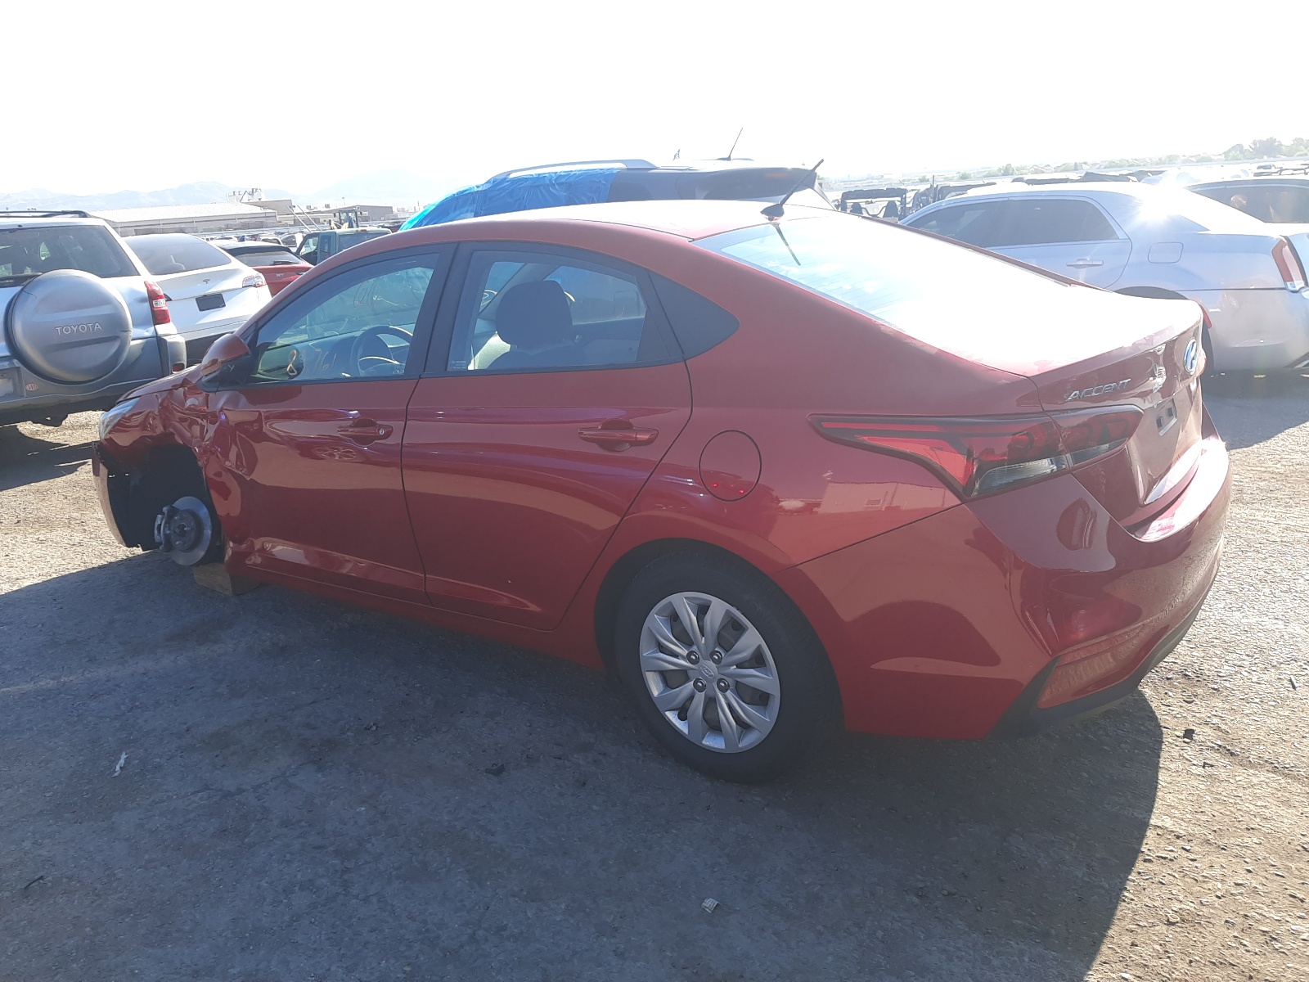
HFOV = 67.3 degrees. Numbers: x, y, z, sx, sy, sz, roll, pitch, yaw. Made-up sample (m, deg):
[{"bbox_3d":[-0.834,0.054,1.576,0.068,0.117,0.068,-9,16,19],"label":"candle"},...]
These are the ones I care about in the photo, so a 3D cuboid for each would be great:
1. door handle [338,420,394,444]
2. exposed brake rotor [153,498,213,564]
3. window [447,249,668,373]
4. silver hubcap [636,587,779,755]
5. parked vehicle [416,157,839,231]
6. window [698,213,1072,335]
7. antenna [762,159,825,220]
[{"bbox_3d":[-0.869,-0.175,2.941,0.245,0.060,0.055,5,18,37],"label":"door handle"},{"bbox_3d":[-1.902,0.167,3.988,0.285,0.280,0.080,3,17,25],"label":"exposed brake rotor"},{"bbox_3d":[-0.259,-0.482,2.614,0.790,0.370,0.060,8,-5,36],"label":"window"},{"bbox_3d":[0.170,0.439,2.468,0.410,0.410,0.150,8,20,36],"label":"silver hubcap"},{"bbox_3d":[-0.807,-1.955,8.832,4.600,1.700,1.840,8,20,34],"label":"parked vehicle"},{"bbox_3d":[0.679,-0.628,2.705,0.810,0.090,1.220,29,31,27],"label":"window"},{"bbox_3d":[0.394,-0.867,2.845,0.210,0.155,0.055,8,20,36],"label":"antenna"}]

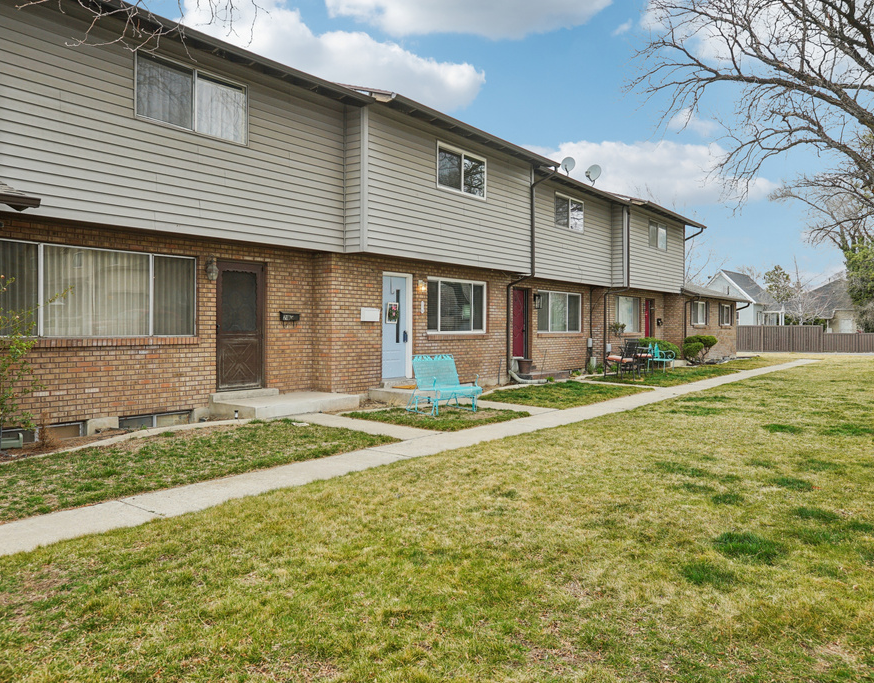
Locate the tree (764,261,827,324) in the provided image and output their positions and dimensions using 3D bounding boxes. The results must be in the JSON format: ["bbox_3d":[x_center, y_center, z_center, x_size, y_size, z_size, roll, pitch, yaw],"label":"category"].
[{"bbox_3d":[30.236,-3.173,60.078,5.200,7.322,5.400,1,2,36],"label":"tree"}]

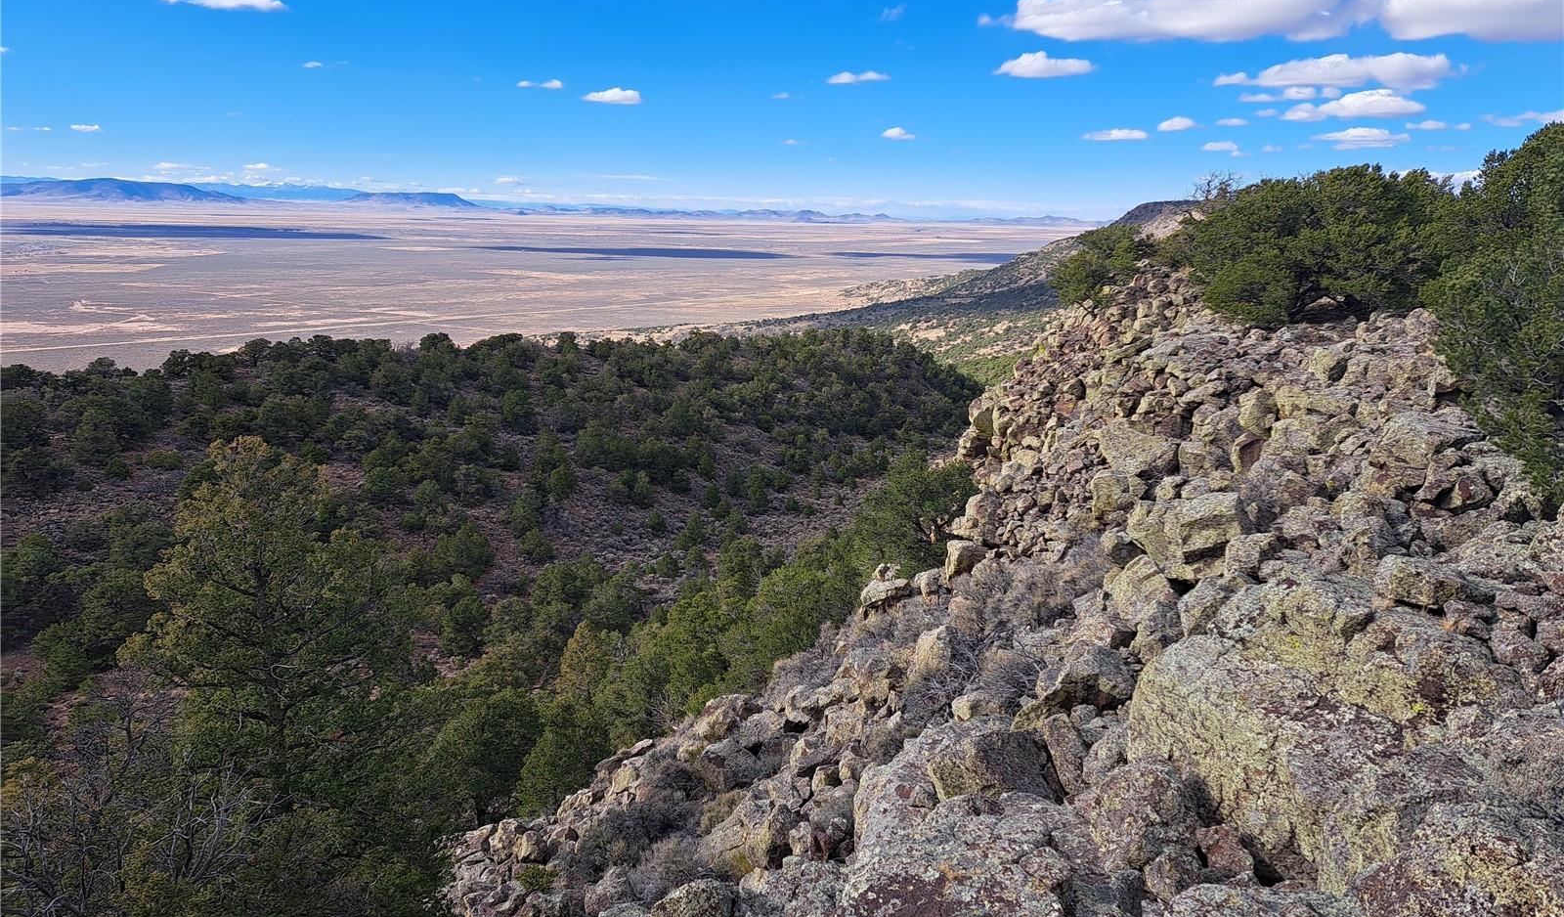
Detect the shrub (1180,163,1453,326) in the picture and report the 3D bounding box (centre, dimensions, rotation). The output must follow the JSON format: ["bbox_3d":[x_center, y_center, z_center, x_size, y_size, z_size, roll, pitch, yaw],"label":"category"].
[{"bbox_3d":[10.094,-4.042,20.500,4.800,2.900,4.000,7,14,25],"label":"shrub"}]

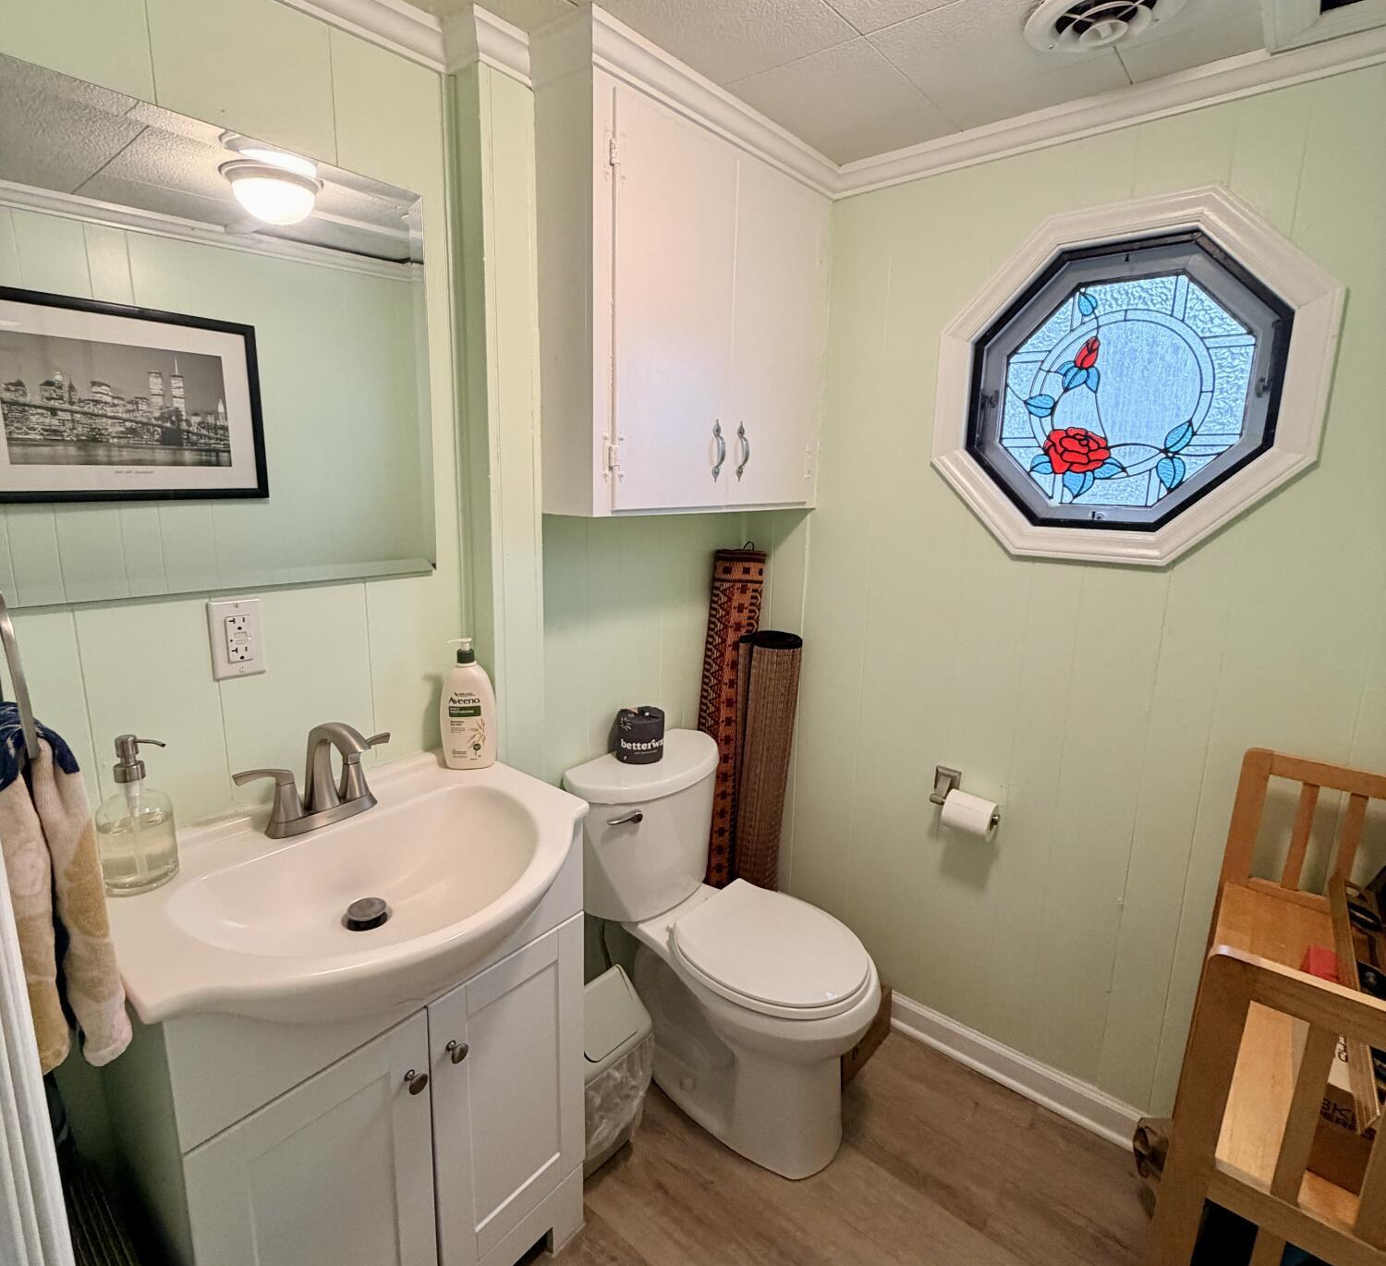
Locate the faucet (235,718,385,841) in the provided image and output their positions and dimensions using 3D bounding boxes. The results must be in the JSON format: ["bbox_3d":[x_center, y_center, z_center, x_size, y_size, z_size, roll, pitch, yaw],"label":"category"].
[{"bbox_3d":[-0.529,0.210,1.100,0.157,0.160,0.222,11,15,38],"label":"faucet"}]

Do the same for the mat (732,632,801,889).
[{"bbox_3d":[0.174,0.508,1.990,0.135,0.993,0.120,3,8,-1],"label":"mat"}]

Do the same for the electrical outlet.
[{"bbox_3d":[-0.664,0.009,1.093,0.009,0.117,0.069,11,15,38],"label":"electrical outlet"}]

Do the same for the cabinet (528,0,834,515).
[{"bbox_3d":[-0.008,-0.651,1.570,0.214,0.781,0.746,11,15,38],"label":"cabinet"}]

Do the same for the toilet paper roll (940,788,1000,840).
[{"bbox_3d":[0.616,0.403,1.661,0.102,0.086,0.086,11,15,38],"label":"toilet paper roll"}]

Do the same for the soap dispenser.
[{"bbox_3d":[-0.701,0.223,0.943,0.090,0.196,0.079,1,12,-1],"label":"soap dispenser"}]

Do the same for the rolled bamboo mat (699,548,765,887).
[{"bbox_3d":[0.071,0.396,1.991,0.115,1.214,0.120,10,8,38],"label":"rolled bamboo mat"}]

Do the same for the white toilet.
[{"bbox_3d":[0.086,0.694,1.652,0.670,0.763,0.417,11,15,38],"label":"white toilet"}]

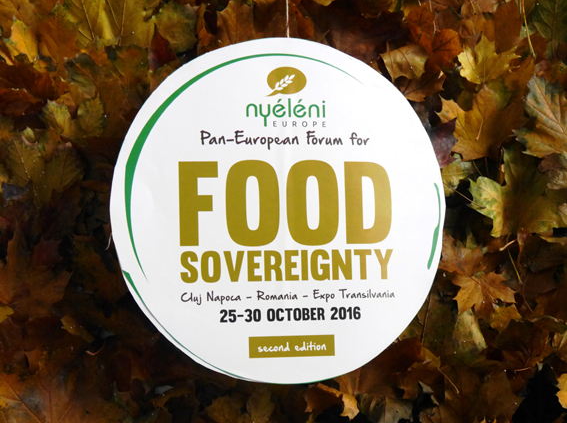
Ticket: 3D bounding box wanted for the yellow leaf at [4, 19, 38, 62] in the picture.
[{"bbox_3d":[-0.363,-0.236,2.095,0.060,0.022,0.072,-21,62,-11],"label":"yellow leaf"}]

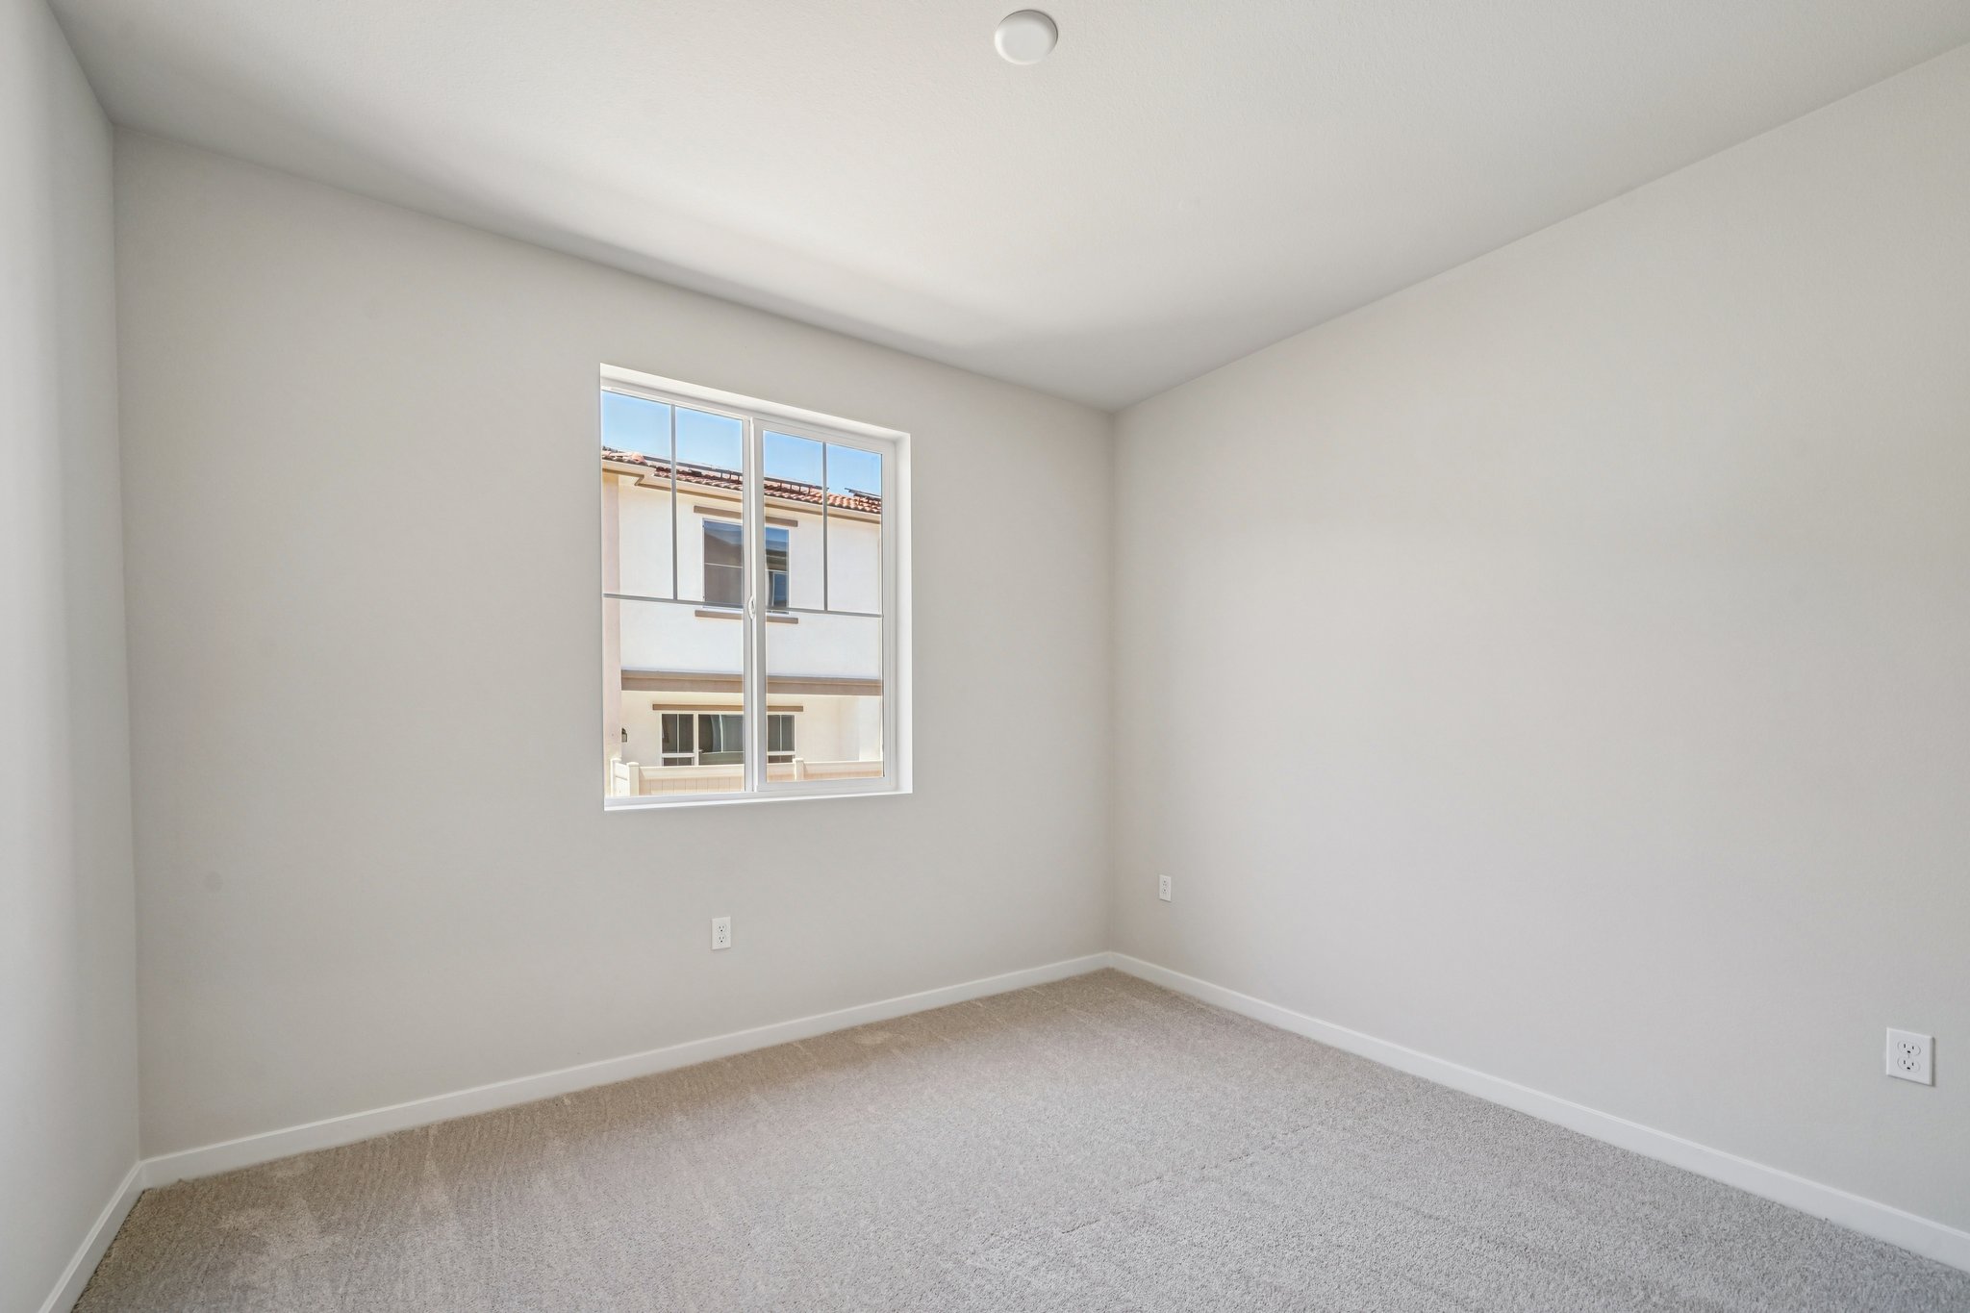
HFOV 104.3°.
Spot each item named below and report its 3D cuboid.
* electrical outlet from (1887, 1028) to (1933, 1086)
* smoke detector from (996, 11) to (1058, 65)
[{"bbox_3d":[2.193,0.951,1.815,0.009,0.114,0.070,0,-1,-35],"label":"electrical outlet"},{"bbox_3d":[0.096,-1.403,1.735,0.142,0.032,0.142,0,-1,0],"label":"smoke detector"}]

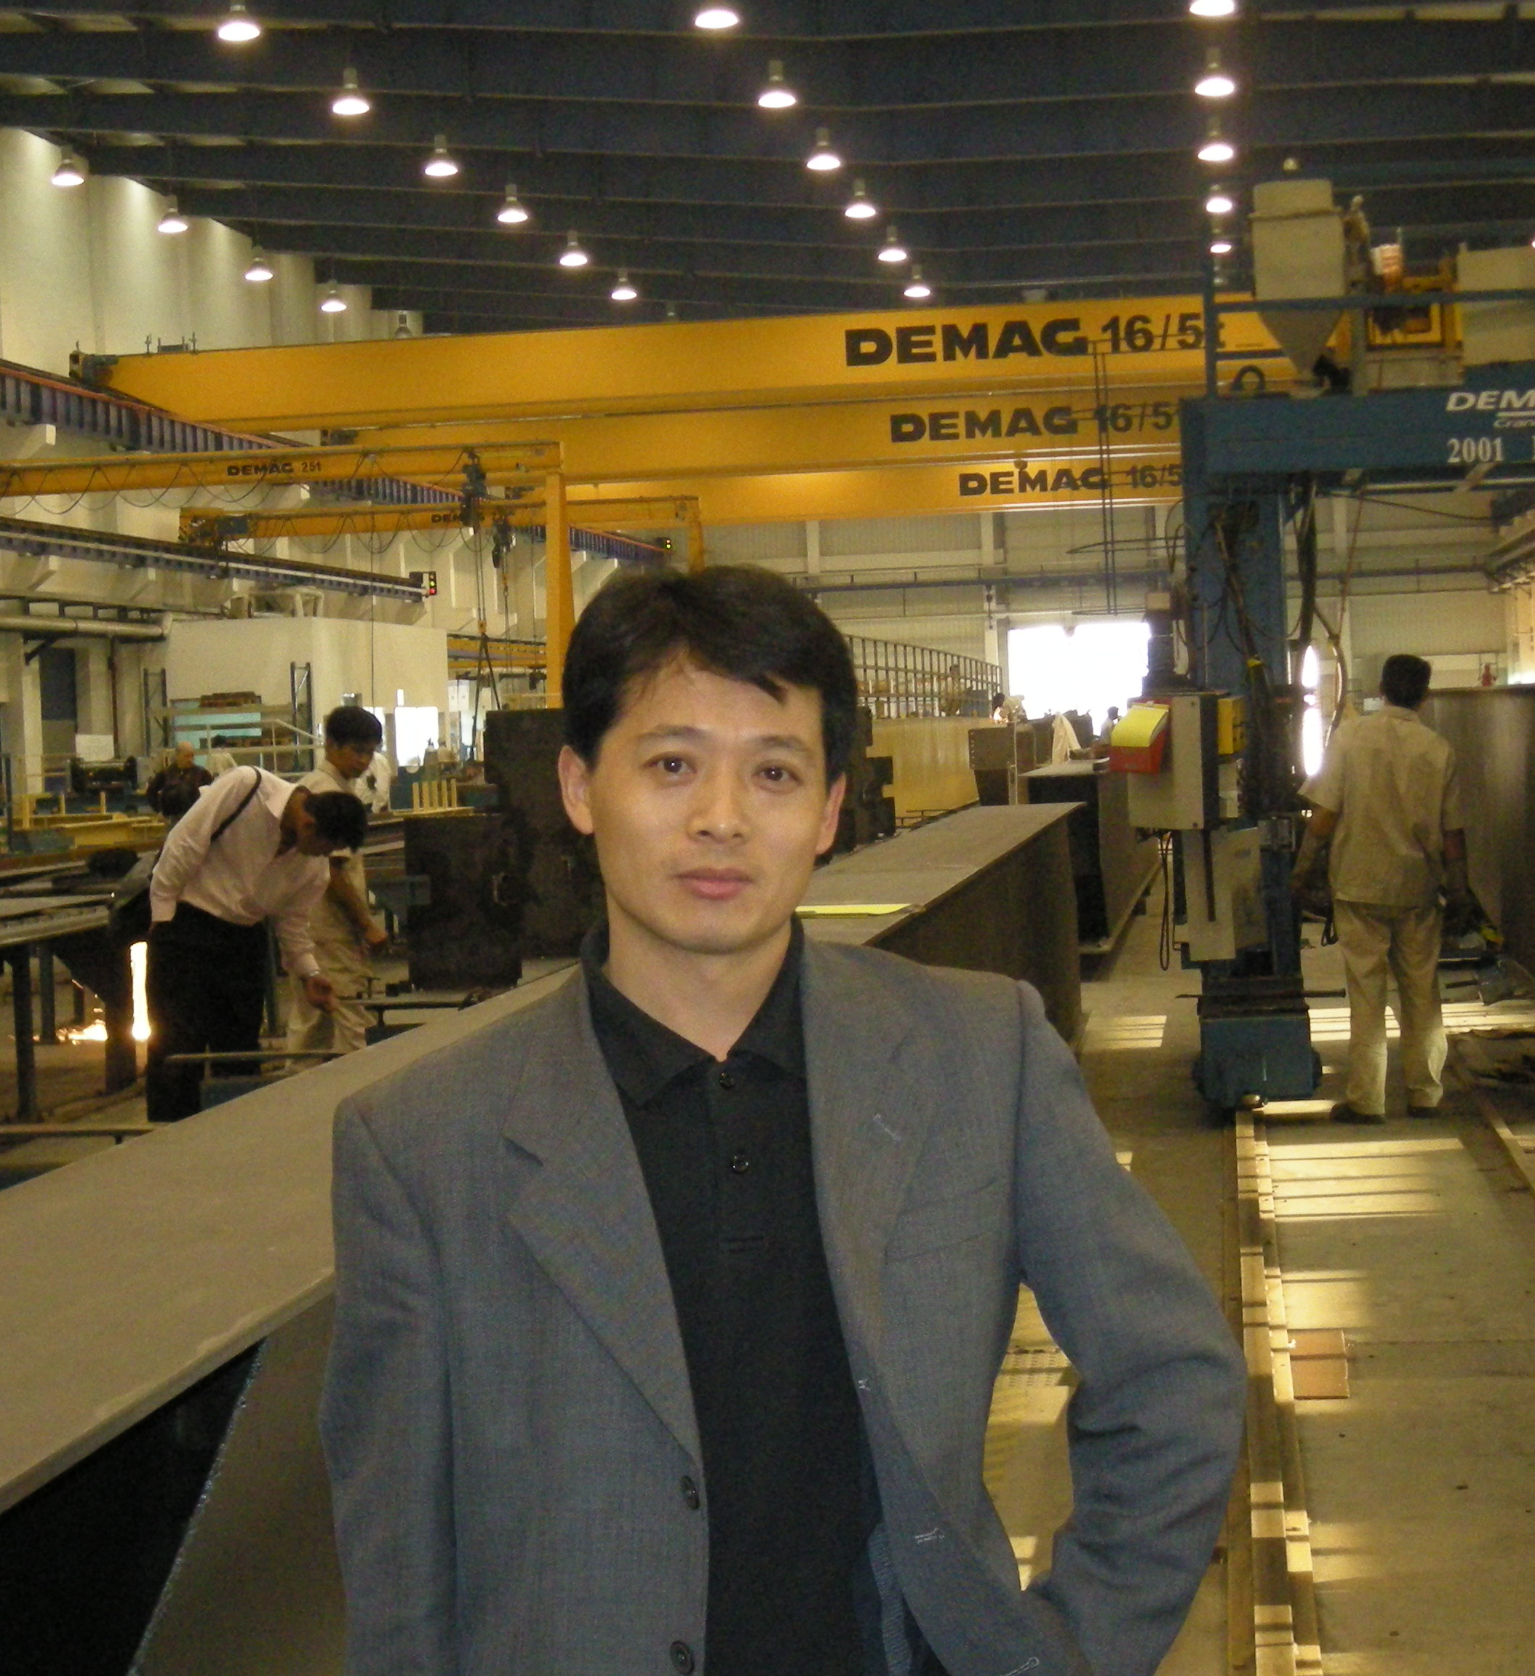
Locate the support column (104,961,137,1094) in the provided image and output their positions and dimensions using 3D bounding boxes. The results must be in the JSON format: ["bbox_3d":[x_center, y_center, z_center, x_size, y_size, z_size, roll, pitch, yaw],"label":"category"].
[{"bbox_3d":[-2.976,0.818,18.114,0.115,0.700,0.110,-2,2,7],"label":"support column"}]

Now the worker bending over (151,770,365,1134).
[{"bbox_3d":[-1.736,0.496,13.301,0.630,1.490,0.480,-2,2,28],"label":"worker bending over"}]

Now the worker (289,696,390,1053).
[{"bbox_3d":[-1.504,0.380,13.700,0.400,1.680,0.490,-1,2,38],"label":"worker"}]

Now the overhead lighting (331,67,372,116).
[{"bbox_3d":[-5.630,-10.097,53.235,0.500,0.620,0.500,-2,2,7],"label":"overhead lighting"}]

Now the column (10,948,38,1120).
[{"bbox_3d":[-3.202,0.827,17.004,0.065,0.760,0.080,-2,2,7],"label":"column"}]

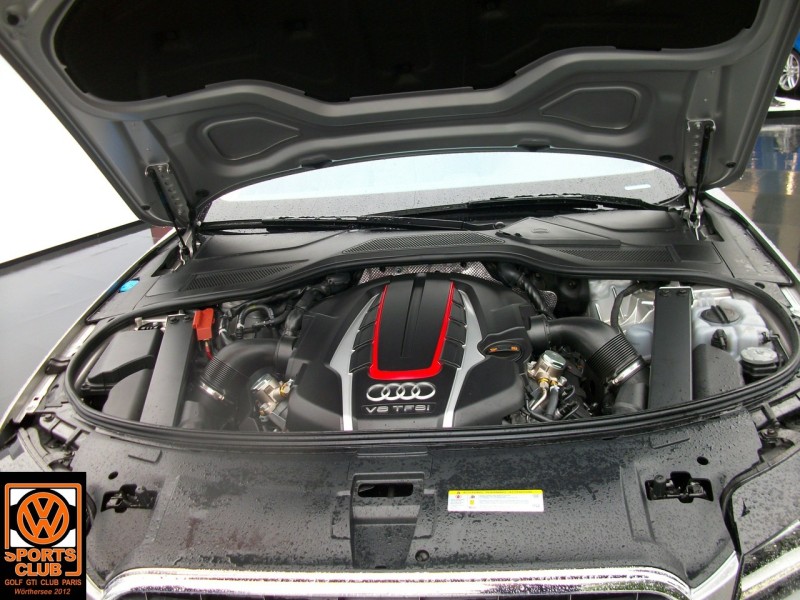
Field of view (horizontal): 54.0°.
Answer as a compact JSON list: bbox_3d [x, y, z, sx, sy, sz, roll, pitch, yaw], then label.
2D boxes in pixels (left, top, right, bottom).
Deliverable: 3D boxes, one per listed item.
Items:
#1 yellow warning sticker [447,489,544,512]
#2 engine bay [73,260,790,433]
[{"bbox_3d":[0.153,0.319,1.250,0.153,0.002,0.044,-3,31,8],"label":"yellow warning sticker"},{"bbox_3d":[0.034,0.177,1.692,1.430,0.360,0.700,-3,23,8],"label":"engine bay"}]

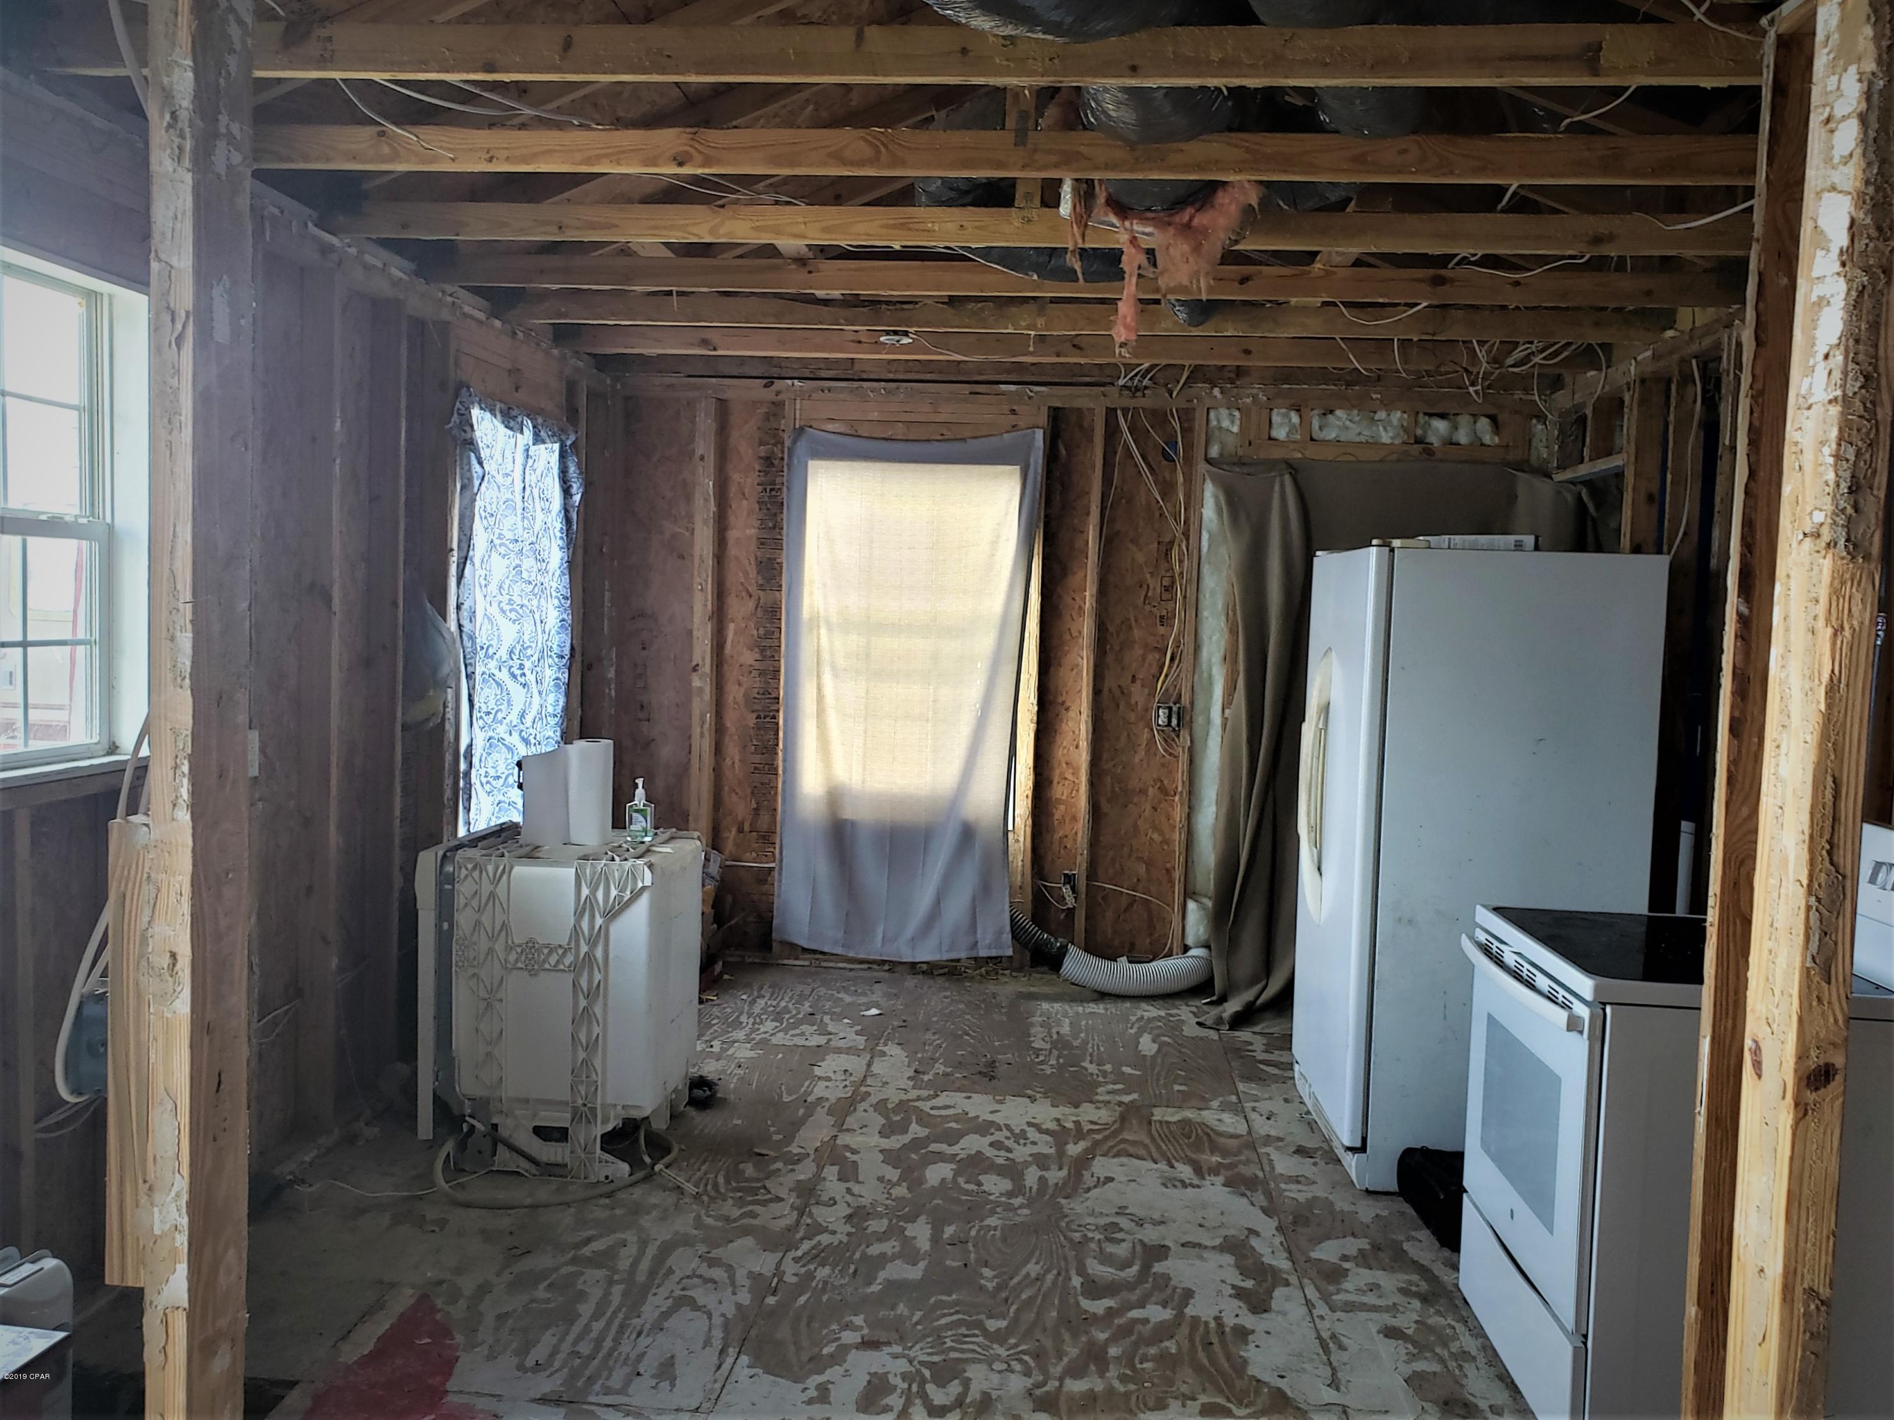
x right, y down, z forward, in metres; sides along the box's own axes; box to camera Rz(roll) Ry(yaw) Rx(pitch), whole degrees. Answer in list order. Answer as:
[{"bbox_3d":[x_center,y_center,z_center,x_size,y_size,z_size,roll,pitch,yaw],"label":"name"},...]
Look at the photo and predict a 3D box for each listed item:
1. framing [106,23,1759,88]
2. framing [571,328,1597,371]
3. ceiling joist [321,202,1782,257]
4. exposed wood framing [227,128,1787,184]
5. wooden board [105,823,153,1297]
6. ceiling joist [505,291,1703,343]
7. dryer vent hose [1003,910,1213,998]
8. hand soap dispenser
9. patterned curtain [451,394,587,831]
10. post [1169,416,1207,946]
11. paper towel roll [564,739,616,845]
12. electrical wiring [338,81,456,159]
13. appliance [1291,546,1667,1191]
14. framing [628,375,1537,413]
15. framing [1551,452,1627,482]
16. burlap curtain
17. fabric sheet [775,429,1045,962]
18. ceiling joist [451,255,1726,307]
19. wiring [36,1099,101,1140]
[{"bbox_3d":[0.242,-1.253,2.723,4.130,0.093,0.040,2,3,5],"label":"framing"},{"bbox_3d":[0.438,-1.356,5.381,3.900,0.089,0.038,2,4,5],"label":"framing"},{"bbox_3d":[0.268,-1.248,3.683,3.880,0.089,0.038,2,4,5],"label":"ceiling joist"},{"bbox_3d":[0.118,-1.215,3.125,3.680,0.089,0.038,2,4,5],"label":"exposed wood framing"},{"bbox_3d":[-0.728,0.304,1.286,0.038,0.420,0.040,2,4,5],"label":"wooden board"},{"bbox_3d":[0.467,-1.384,5.040,4.130,0.093,0.040,2,3,5],"label":"ceiling joist"},{"bbox_3d":[0.692,1.030,5.980,0.920,0.270,0.300,2,3,5],"label":"dryer vent hose"},{"bbox_3d":[-0.873,0.290,4.050,0.076,0.167,0.048,2,4,-1],"label":"hand soap dispenser"},{"bbox_3d":[-1.553,-0.258,5.180,0.100,1.650,1.150,2,3,5],"label":"patterned curtain"},{"bbox_3d":[1.026,-0.097,6.103,0.042,2.380,0.090,2,3,5],"label":"post"},{"bbox_3d":[-0.990,0.227,3.961,0.130,0.280,0.130,2,3,0],"label":"paper towel roll"},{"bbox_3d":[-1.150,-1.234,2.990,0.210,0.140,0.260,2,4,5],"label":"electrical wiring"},{"bbox_3d":[1.481,0.425,4.194,0.810,1.740,0.790,2,3,2],"label":"appliance"},{"bbox_3d":[0.480,-1.306,5.896,3.880,0.078,0.089,2,4,5],"label":"framing"},{"bbox_3d":[2.439,-0.908,5.329,0.085,0.040,0.740,2,4,5],"label":"framing"},{"bbox_3d":[1.763,0.103,5.722,1.520,2.200,0.480,2,3,5],"label":"burlap curtain"},{"bbox_3d":[-0.178,-0.052,5.946,1.050,2.190,0.080,2,4,5],"label":"fabric sheet"},{"bbox_3d":[0.393,-1.353,4.491,4.140,0.093,0.040,2,3,5],"label":"ceiling joist"},{"bbox_3d":[-1.821,0.853,2.954,0.050,0.060,0.200,2,3,5],"label":"wiring"}]

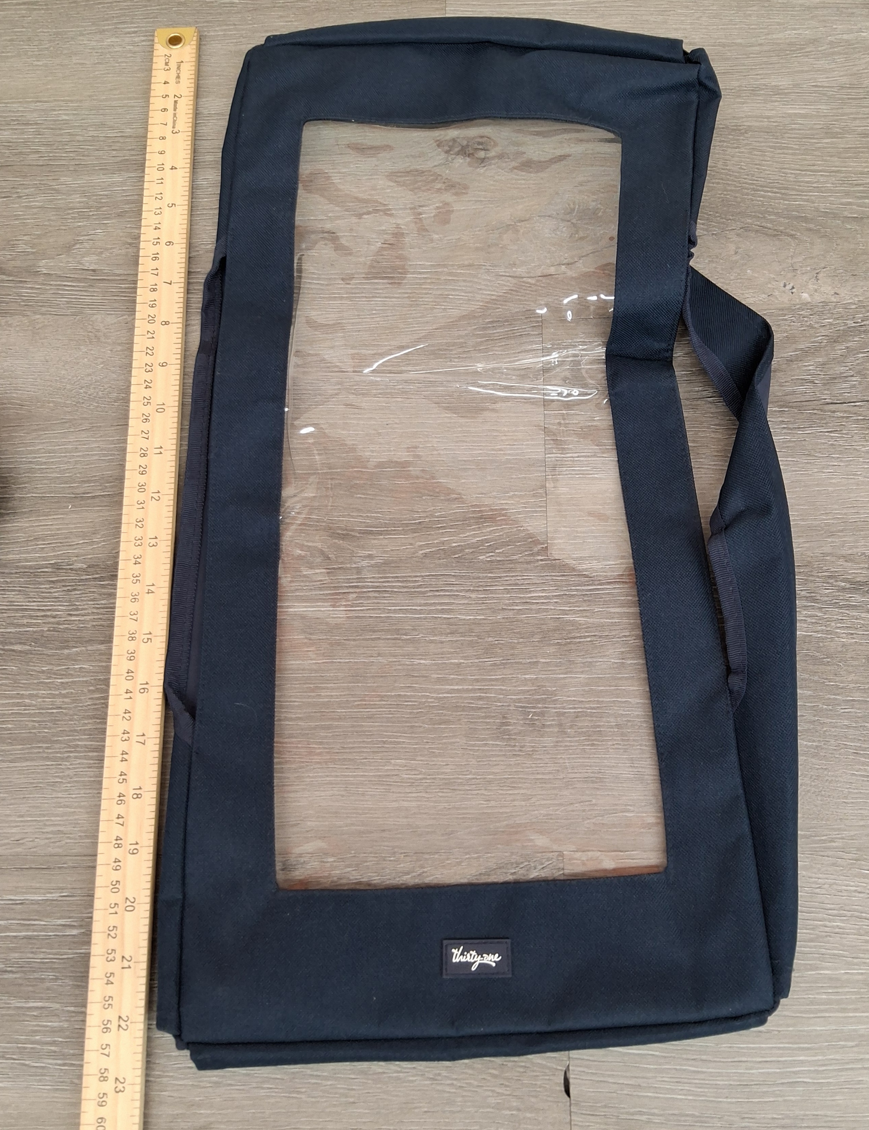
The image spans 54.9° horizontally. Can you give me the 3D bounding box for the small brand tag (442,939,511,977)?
[{"bbox_3d":[0.019,0.179,0.381,0.031,0.002,0.016,-1,76,1],"label":"small brand tag"}]

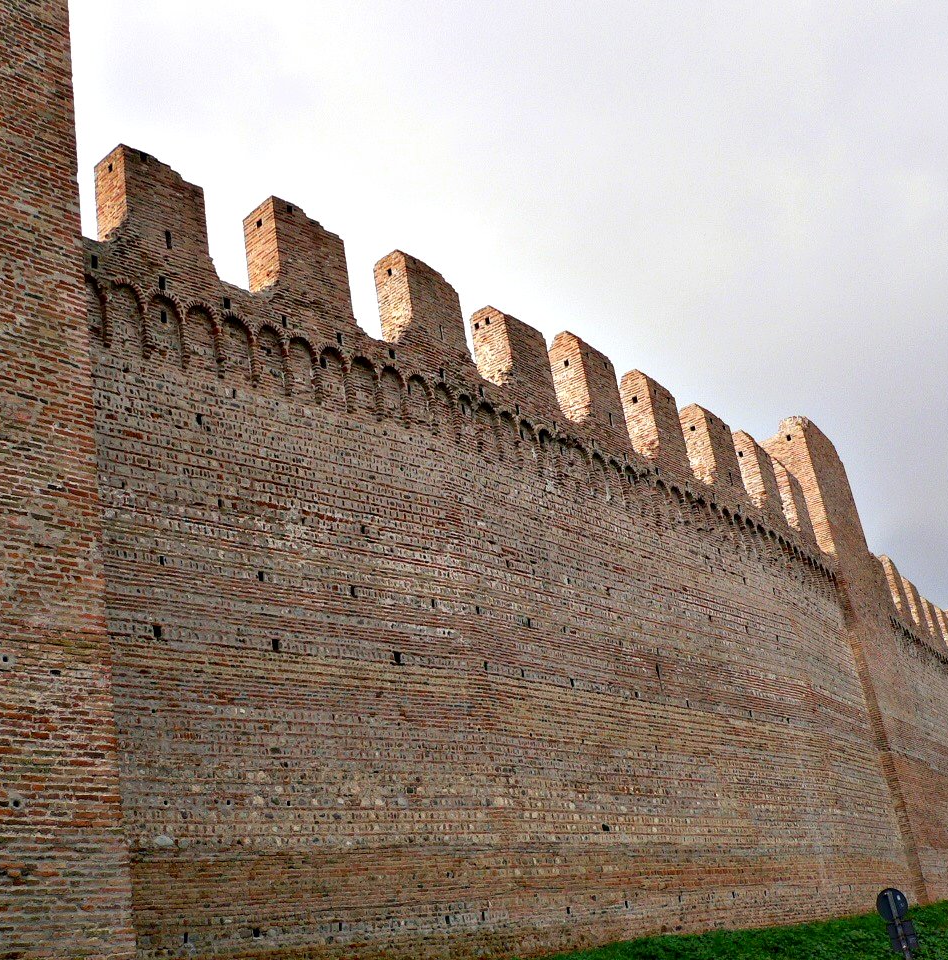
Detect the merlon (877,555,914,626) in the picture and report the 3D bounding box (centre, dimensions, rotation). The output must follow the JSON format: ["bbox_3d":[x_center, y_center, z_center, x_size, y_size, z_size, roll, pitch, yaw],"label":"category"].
[{"bbox_3d":[19.034,5.064,59.354,1.026,2.736,2.070,-19,-24,25],"label":"merlon"}]

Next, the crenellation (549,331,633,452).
[{"bbox_3d":[3.064,-2.368,35.609,1.026,3.060,1.764,-23,-26,33],"label":"crenellation"}]

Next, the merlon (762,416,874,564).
[{"bbox_3d":[13.290,1.163,50.875,2.250,5.670,5.346,-20,-25,27],"label":"merlon"}]

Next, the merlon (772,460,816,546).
[{"bbox_3d":[11.174,0.959,46.224,1.026,2.790,1.548,-20,-25,27],"label":"merlon"}]

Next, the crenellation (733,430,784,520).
[{"bbox_3d":[9.447,0.046,43.615,1.026,2.880,1.836,-20,-25,27],"label":"crenellation"}]

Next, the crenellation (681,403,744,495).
[{"bbox_3d":[7.394,-0.797,40.895,1.026,2.880,1.710,-23,-26,33],"label":"crenellation"}]

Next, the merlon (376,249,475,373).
[{"bbox_3d":[-1.245,-3.873,30.372,1.782,2.754,1.026,14,-31,-43],"label":"merlon"}]

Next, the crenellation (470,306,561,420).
[{"bbox_3d":[1.008,-2.966,33.008,1.026,2.700,1.800,-23,-26,33],"label":"crenellation"}]

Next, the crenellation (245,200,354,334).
[{"bbox_3d":[-3.769,-4.454,27.911,1.980,2.664,1.044,14,-31,-43],"label":"crenellation"}]

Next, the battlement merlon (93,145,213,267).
[{"bbox_3d":[-6.308,-5.092,25.453,1.890,2.286,1.044,14,-31,-43],"label":"battlement merlon"}]

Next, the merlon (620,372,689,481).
[{"bbox_3d":[5.263,-1.515,38.259,1.026,3.096,1.656,-23,-26,33],"label":"merlon"}]

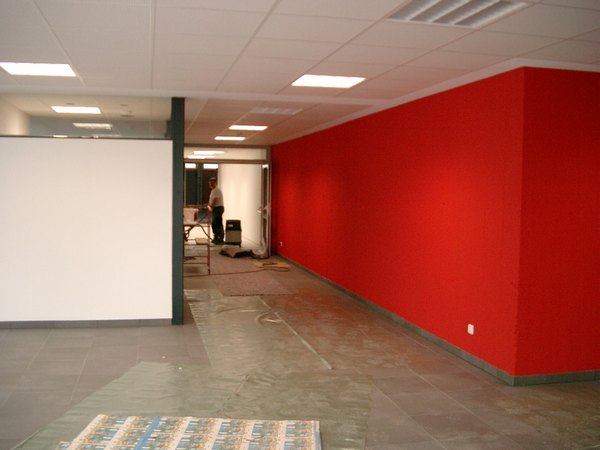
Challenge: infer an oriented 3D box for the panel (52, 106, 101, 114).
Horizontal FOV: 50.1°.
[{"bbox_3d":[-2.819,-1.478,8.086,0.600,0.060,0.600,0,4,-13],"label":"panel"}]

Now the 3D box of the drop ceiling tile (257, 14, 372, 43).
[{"bbox_3d":[0.070,-1.190,3.914,0.613,0.025,0.614,0,4,-13],"label":"drop ceiling tile"}]

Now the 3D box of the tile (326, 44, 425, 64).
[{"bbox_3d":[0.536,-1.230,4.665,0.613,0.025,0.614,0,4,-13],"label":"tile"}]

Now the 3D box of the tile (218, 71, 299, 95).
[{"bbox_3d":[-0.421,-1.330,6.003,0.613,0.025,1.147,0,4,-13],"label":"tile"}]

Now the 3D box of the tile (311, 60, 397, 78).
[{"bbox_3d":[0.383,-1.246,5.104,0.608,0.025,0.608,0,4,-13],"label":"tile"}]

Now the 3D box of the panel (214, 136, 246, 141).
[{"bbox_3d":[-1.475,-1.821,13.356,0.594,0.050,0.601,0,4,-13],"label":"panel"}]

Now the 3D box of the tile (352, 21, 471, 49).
[{"bbox_3d":[0.665,-1.162,3.918,0.608,0.025,0.608,0,4,-13],"label":"tile"}]

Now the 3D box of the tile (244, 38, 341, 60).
[{"bbox_3d":[-0.070,-1.204,4.370,0.608,0.025,0.608,0,4,-13],"label":"tile"}]

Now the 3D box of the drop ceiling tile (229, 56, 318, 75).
[{"bbox_3d":[-0.202,-1.247,4.963,0.608,0.025,0.608,0,4,-13],"label":"drop ceiling tile"}]

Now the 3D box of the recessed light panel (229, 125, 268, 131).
[{"bbox_3d":[-0.859,-1.610,10.426,0.600,0.060,0.600,0,4,-13],"label":"recessed light panel"}]

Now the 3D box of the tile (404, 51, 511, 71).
[{"bbox_3d":[1.144,-1.228,4.808,0.613,0.025,0.614,0,4,-13],"label":"tile"}]

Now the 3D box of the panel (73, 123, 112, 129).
[{"bbox_3d":[-3.510,-1.704,10.952,0.594,0.050,0.601,0,4,-13],"label":"panel"}]

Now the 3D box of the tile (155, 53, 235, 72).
[{"bbox_3d":[-0.808,-1.237,4.824,0.608,0.025,0.608,0,4,-13],"label":"tile"}]

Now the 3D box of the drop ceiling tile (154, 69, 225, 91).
[{"bbox_3d":[-1.031,-1.331,5.869,0.613,0.025,1.166,0,4,-13],"label":"drop ceiling tile"}]

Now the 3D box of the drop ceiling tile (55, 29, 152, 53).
[{"bbox_3d":[-1.304,-1.237,4.297,0.613,0.025,0.614,0,4,-13],"label":"drop ceiling tile"}]

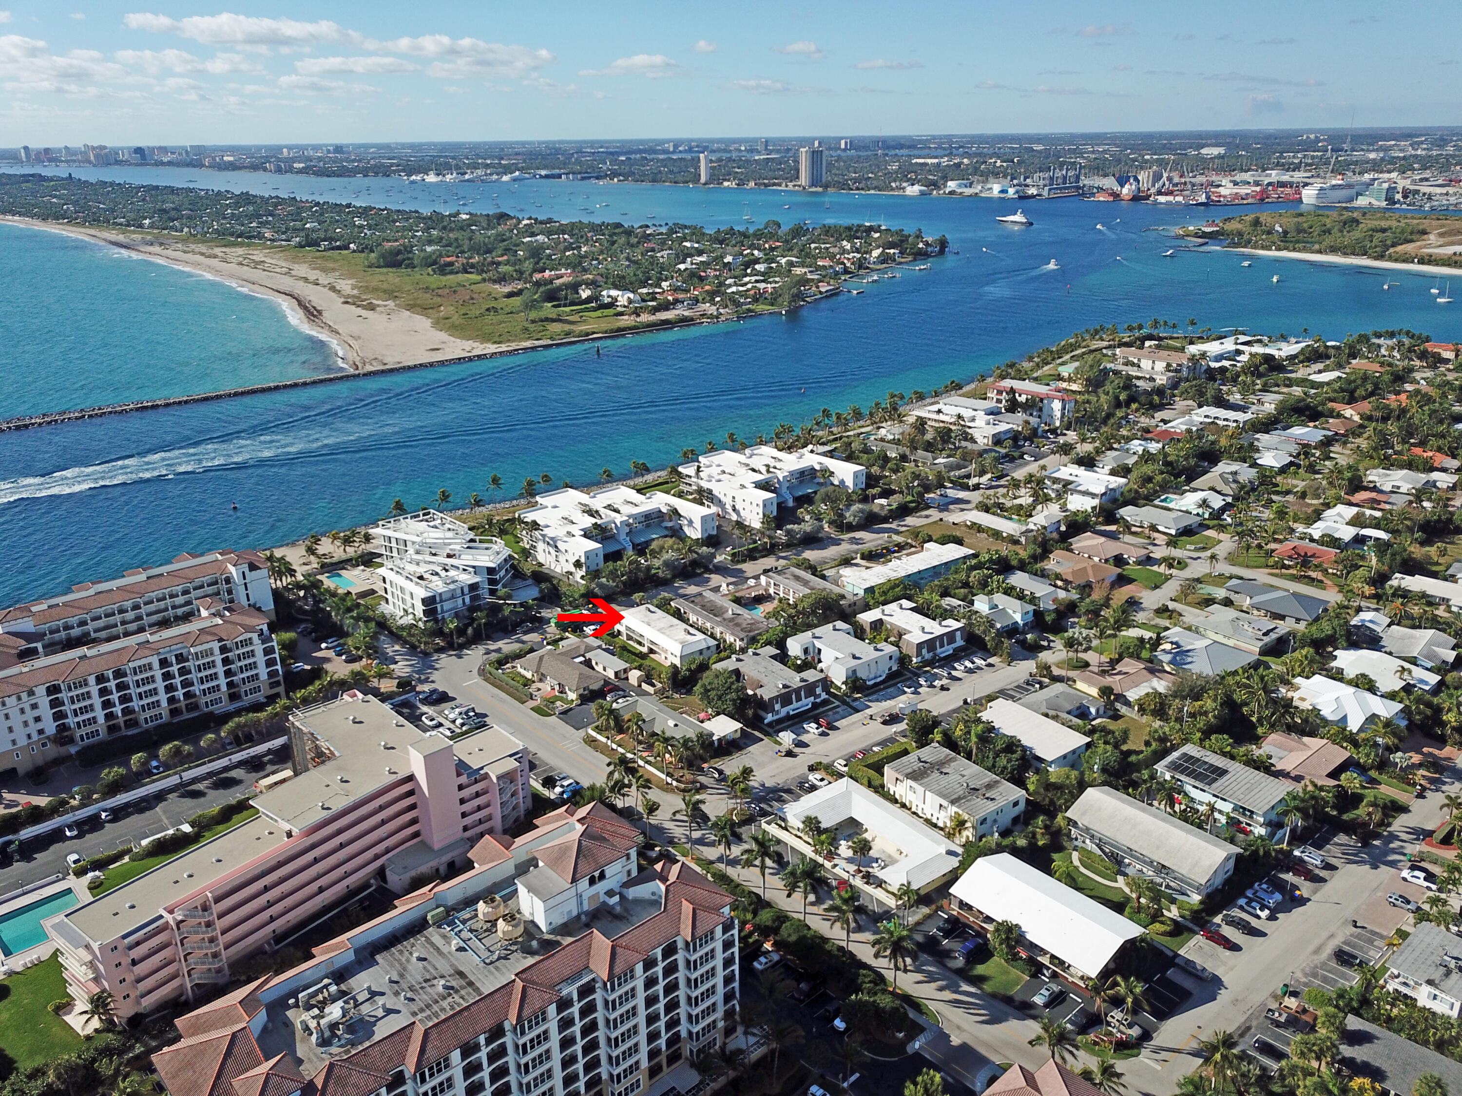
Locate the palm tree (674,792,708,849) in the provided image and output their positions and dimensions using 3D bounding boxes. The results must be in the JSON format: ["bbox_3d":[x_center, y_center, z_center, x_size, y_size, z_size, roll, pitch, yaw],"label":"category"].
[{"bbox_3d":[-7.179,50.026,195.254,6.378,12.756,6.378,-1,21,0],"label":"palm tree"}]

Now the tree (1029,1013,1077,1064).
[{"bbox_3d":[42.526,66.970,143.111,6.500,12.000,6.500,-1,21,0],"label":"tree"}]

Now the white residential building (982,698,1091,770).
[{"bbox_3d":[59.806,39.282,223.941,13.100,5.900,22.200,-16,26,-35],"label":"white residential building"}]

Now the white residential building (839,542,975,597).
[{"bbox_3d":[51.189,6.121,321.010,45.760,3.645,12.655,-16,25,-34],"label":"white residential building"}]

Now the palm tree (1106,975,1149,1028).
[{"bbox_3d":[53.391,64.280,150.068,6.200,12.000,6.200,-1,21,0],"label":"palm tree"}]

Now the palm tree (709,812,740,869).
[{"bbox_3d":[-0.889,51.976,191.019,5.872,11.946,5.872,-1,21,0],"label":"palm tree"}]

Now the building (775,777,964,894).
[{"bbox_3d":[26.020,52.289,200.211,17.211,4.050,31.587,-16,26,-35],"label":"building"}]

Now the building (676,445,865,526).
[{"bbox_3d":[11.730,-24.715,395.179,52.138,9.618,53.657,-19,27,-39],"label":"building"}]

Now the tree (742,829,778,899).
[{"bbox_3d":[5.111,53.145,180.325,6.600,12.500,6.600,-1,21,0],"label":"tree"}]

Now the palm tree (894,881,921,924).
[{"bbox_3d":[28.476,57.209,175.585,4.400,7.600,4.400,-1,21,0],"label":"palm tree"}]

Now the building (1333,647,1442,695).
[{"bbox_3d":[147.239,29.194,249.558,15.800,4.600,20.500,-15,25,-32],"label":"building"}]

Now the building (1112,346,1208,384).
[{"bbox_3d":[222.998,-95.946,574.175,38.977,9.314,26.322,16,27,38],"label":"building"}]

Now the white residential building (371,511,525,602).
[{"bbox_3d":[-87.226,4.312,319.372,35.434,12.149,58.719,-19,27,-39],"label":"white residential building"}]

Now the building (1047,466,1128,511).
[{"bbox_3d":[118.820,-19.775,375.262,25.500,7.800,21.500,18,28,40],"label":"building"}]

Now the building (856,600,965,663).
[{"bbox_3d":[44.425,20.978,272.632,18.000,6.000,21.200,-16,25,-34],"label":"building"}]

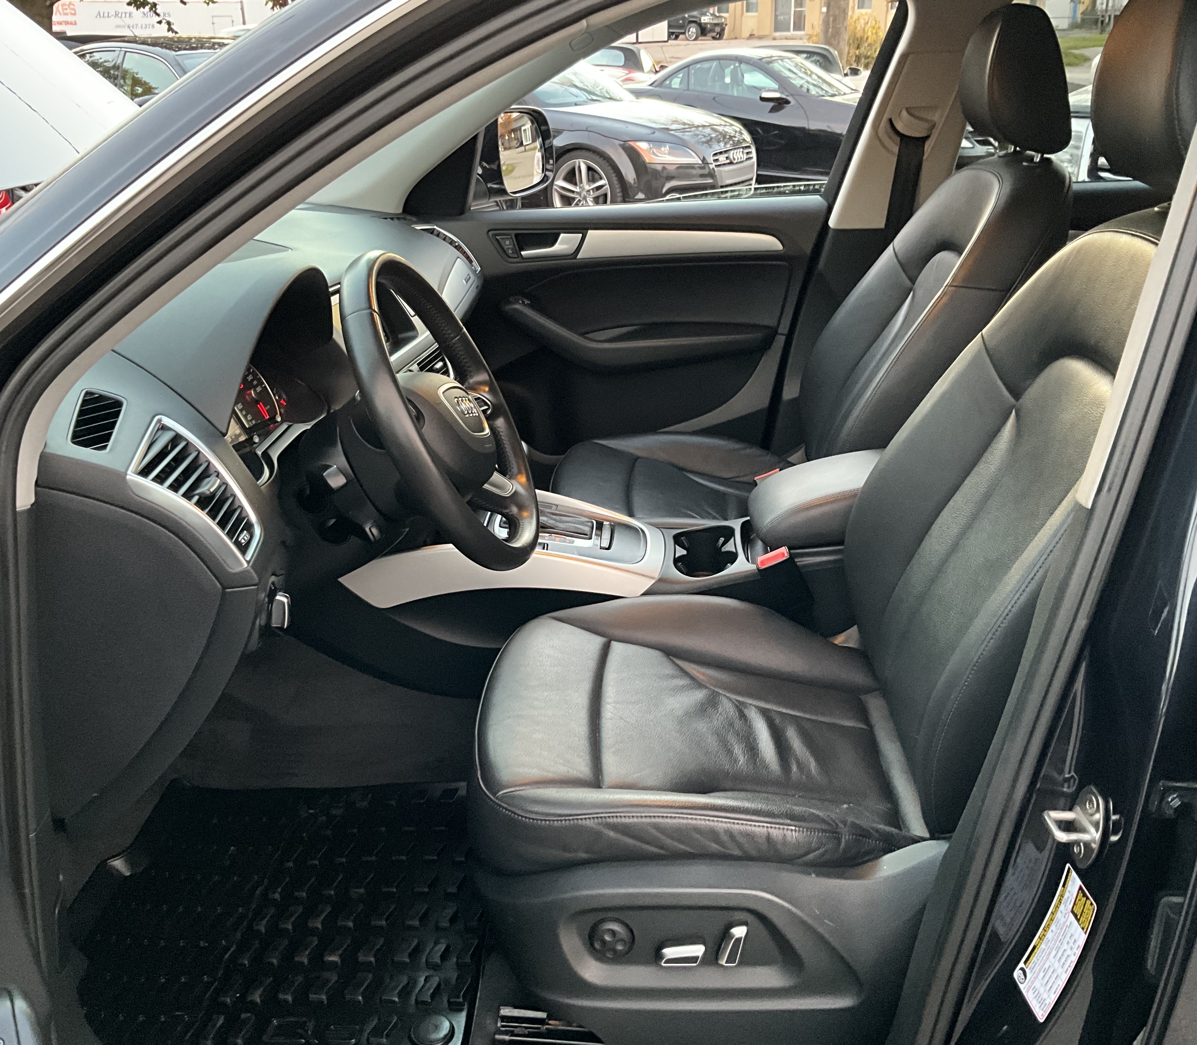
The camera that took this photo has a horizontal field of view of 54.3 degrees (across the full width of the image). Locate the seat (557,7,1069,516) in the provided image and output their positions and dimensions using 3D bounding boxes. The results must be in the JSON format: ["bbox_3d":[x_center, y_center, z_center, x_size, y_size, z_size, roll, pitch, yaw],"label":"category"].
[{"bbox_3d":[0.315,-0.313,1.939,0.830,1.000,0.540,1,22,3],"label":"seat"}]

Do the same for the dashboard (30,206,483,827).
[{"bbox_3d":[-0.467,-0.191,1.630,0.520,0.450,1.460,1,22,3],"label":"dashboard"}]

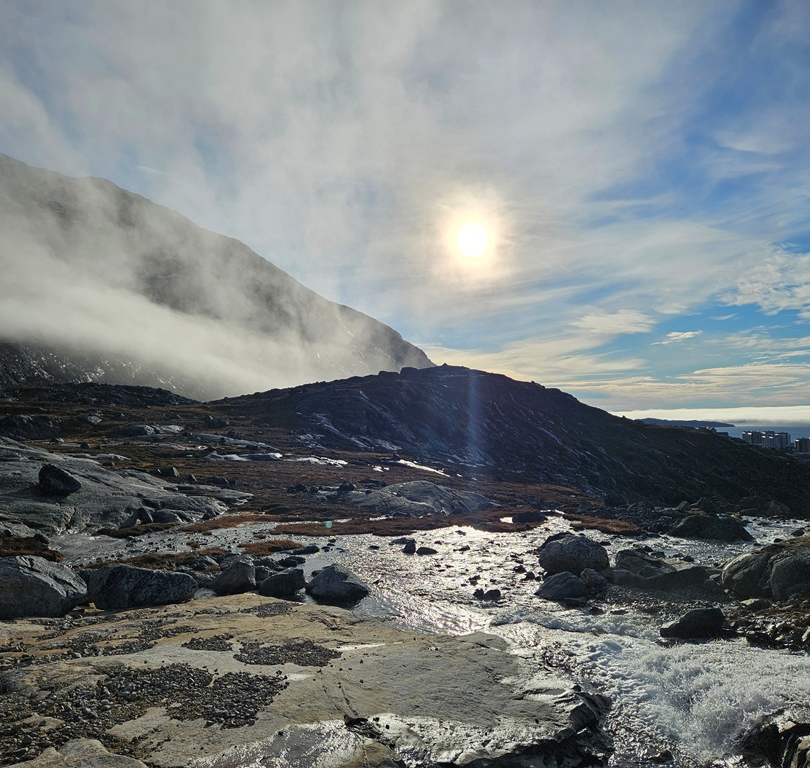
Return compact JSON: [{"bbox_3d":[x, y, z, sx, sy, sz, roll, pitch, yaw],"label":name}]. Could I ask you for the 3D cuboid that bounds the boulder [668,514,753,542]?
[{"bbox_3d":[5.680,2.670,12.700,1.480,0.440,0.950,0,-3,-3],"label":"boulder"}]

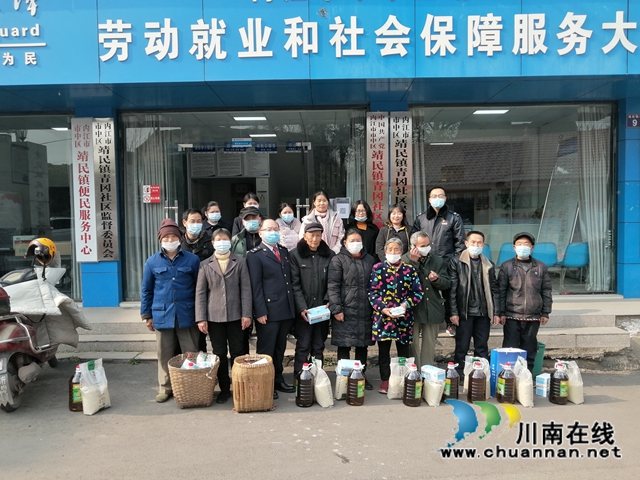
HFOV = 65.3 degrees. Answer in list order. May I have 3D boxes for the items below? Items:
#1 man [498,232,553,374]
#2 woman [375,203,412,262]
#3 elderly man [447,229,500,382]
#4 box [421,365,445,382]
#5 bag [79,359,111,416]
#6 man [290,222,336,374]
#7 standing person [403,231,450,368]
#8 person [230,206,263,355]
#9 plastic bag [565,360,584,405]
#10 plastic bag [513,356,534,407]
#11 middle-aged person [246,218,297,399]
[{"bbox_3d":[2.115,0.698,5.137,0.550,1.551,0.360,-1,3,12],"label":"man"},{"bbox_3d":[0.877,0.383,5.794,0.460,1.586,0.300,-1,4,0],"label":"woman"},{"bbox_3d":[1.514,0.661,4.925,0.490,1.510,0.340,-1,3,3],"label":"elderly man"},{"bbox_3d":[0.987,1.163,4.342,0.098,0.076,0.182,-3,3,-38],"label":"box"},{"bbox_3d":[-1.989,1.279,4.404,0.230,0.430,0.140,-3,3,-38],"label":"bag"},{"bbox_3d":[-0.075,0.623,5.012,0.480,1.596,0.380,-1,2,-3],"label":"man"},{"bbox_3d":[1.065,0.667,4.946,0.460,1.510,0.380,-2,3,-14],"label":"standing person"},{"bbox_3d":[-0.715,0.529,5.132,0.500,1.690,0.300,-1,4,-3],"label":"person"},{"bbox_3d":[2.213,1.224,4.343,0.170,0.350,0.120,1,4,20],"label":"plastic bag"},{"bbox_3d":[1.864,1.282,4.561,0.120,0.420,0.200,-2,3,-28],"label":"plastic bag"},{"bbox_3d":[-0.458,0.609,4.627,0.460,1.599,0.300,-2,5,-22],"label":"middle-aged person"}]

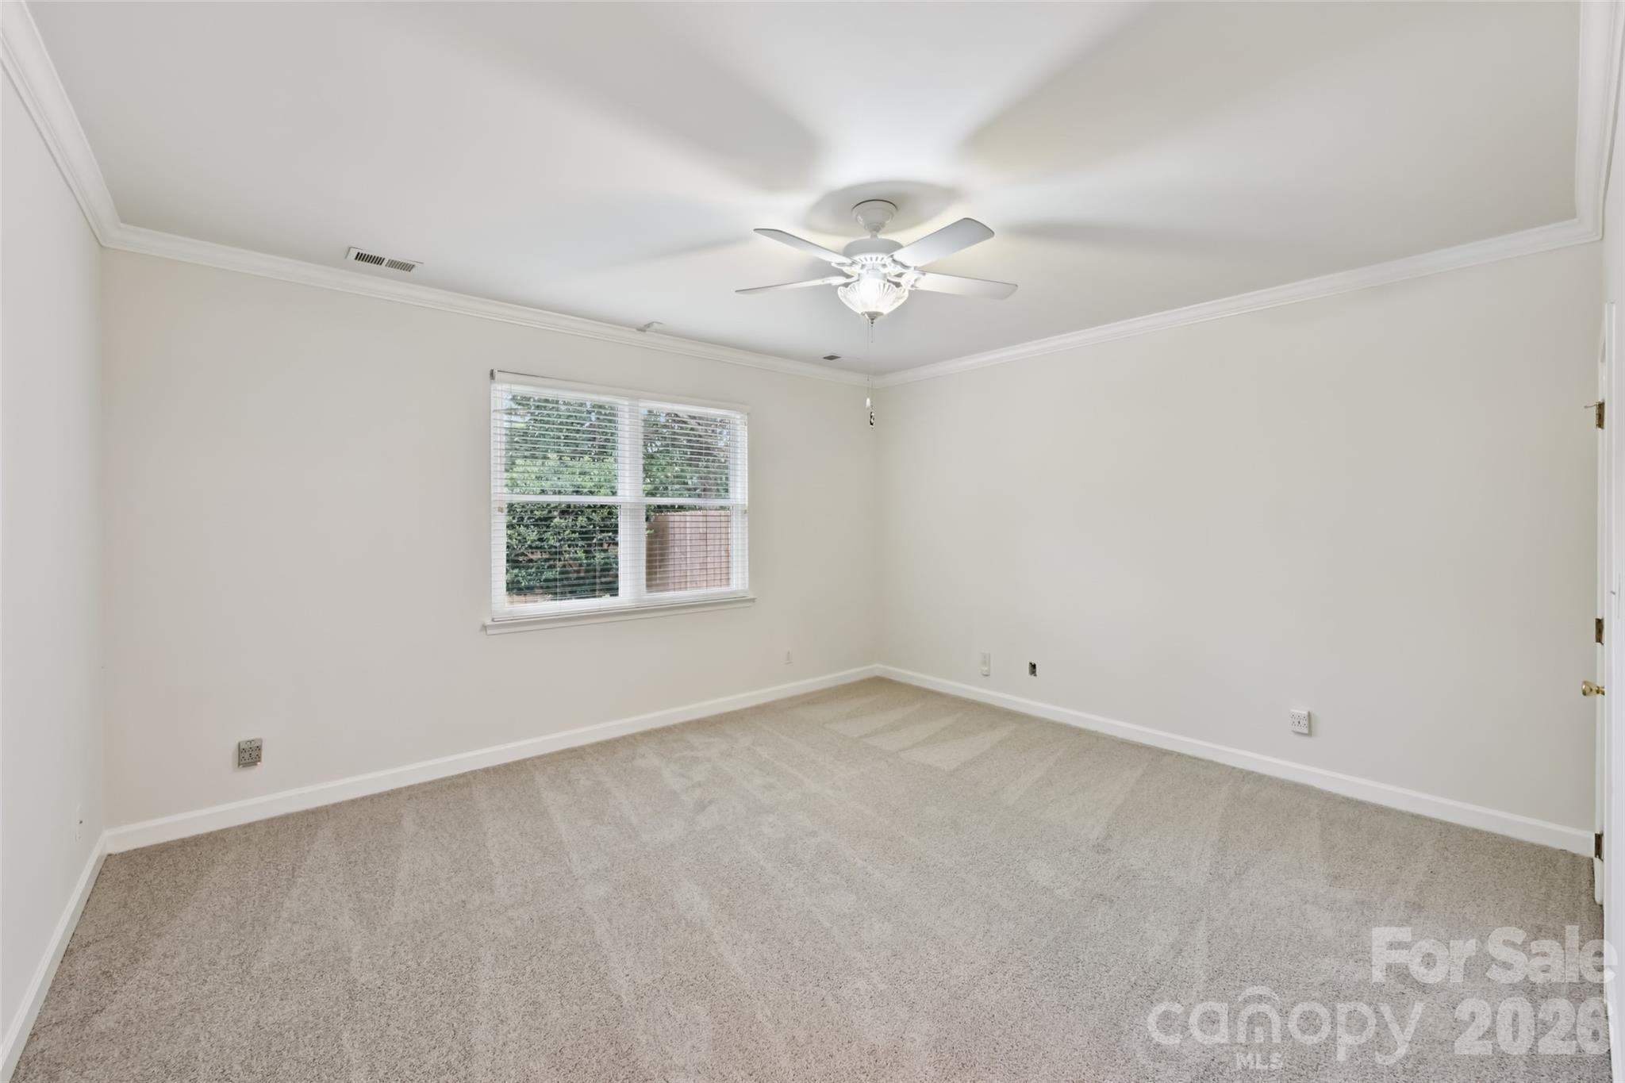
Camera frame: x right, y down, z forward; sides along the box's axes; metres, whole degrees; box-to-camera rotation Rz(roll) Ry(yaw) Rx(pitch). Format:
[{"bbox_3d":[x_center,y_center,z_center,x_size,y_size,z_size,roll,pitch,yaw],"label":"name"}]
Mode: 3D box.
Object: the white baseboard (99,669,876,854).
[{"bbox_3d":[-1.237,1.255,4.338,4.850,0.112,0.018,-2,3,-41],"label":"white baseboard"}]

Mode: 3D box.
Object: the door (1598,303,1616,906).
[{"bbox_3d":[2.713,0.340,2.152,0.800,2.080,0.050,-2,3,-41],"label":"door"}]

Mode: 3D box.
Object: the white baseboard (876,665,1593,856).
[{"bbox_3d":[1.976,1.250,4.319,0.018,0.112,4.210,-2,3,-41],"label":"white baseboard"}]

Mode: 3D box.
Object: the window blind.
[{"bbox_3d":[-1.208,-0.296,4.358,1.840,1.480,0.100,-2,3,-41],"label":"window blind"}]

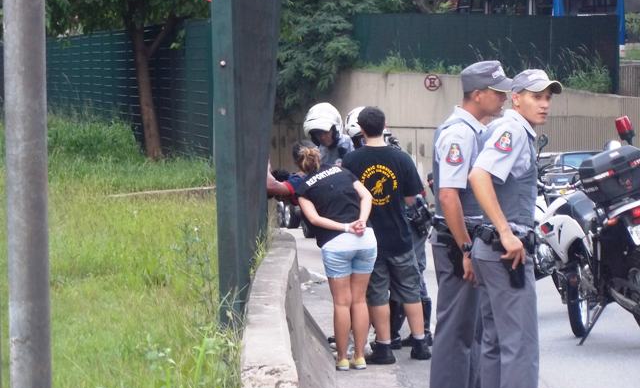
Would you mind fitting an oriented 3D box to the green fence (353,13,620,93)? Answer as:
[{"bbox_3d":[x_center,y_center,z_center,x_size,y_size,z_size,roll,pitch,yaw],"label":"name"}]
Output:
[{"bbox_3d":[5.082,-4.319,79.000,8.300,2.400,0.150,0,3,7],"label":"green fence"}]

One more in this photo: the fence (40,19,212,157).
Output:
[{"bbox_3d":[-5.450,-2.800,65.000,0.150,2.550,35.000,-1,3,-11],"label":"fence"}]

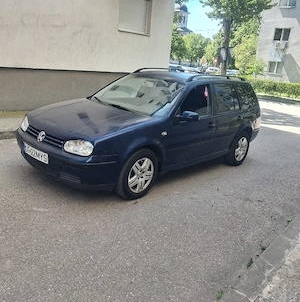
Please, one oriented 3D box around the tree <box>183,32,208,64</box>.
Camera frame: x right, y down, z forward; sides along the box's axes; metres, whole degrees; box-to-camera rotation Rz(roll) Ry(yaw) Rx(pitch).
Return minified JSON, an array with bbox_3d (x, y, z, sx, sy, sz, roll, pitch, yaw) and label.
[{"bbox_3d":[7.583,-16.283,52.000,4.200,6.200,4.200,6,16,0],"label":"tree"}]

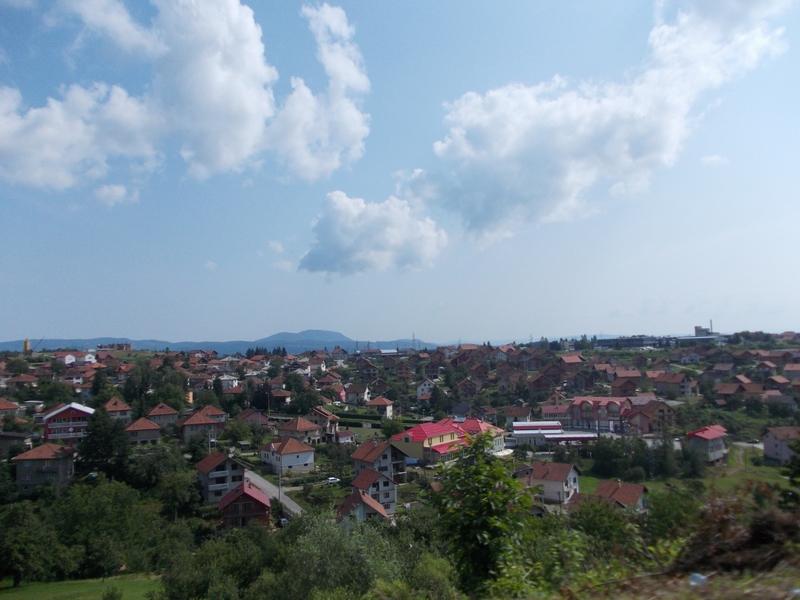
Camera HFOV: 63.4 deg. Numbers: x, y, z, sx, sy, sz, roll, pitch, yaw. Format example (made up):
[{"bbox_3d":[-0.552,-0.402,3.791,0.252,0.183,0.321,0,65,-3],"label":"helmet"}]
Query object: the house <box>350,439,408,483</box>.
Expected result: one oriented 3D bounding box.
[{"bbox_3d":[-5.580,43.850,174.600,11.300,10.700,10.500,3,-5,-37],"label":"house"}]

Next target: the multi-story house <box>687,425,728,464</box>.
[{"bbox_3d":[85.200,40.200,178.000,7.400,8.600,11.800,-4,-5,43],"label":"multi-story house"}]

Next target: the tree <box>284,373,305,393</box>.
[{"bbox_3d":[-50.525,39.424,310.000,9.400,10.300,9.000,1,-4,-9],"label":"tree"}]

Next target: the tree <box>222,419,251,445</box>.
[{"bbox_3d":[-51.291,41.252,203.000,8.784,8.156,8.784,1,-4,-14],"label":"tree"}]

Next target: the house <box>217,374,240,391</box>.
[{"bbox_3d":[-94.020,45.463,355.000,8.700,8.800,8.700,-1,-4,10],"label":"house"}]

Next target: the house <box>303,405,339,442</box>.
[{"bbox_3d":[-24.382,38.523,202.000,8.300,10.800,10.000,-1,-4,11],"label":"house"}]

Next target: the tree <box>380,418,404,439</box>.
[{"bbox_3d":[-2.570,44.080,222.000,7.800,7.200,7.800,0,-4,-1],"label":"tree"}]

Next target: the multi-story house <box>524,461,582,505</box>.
[{"bbox_3d":[39.200,45.710,165.070,10.600,8.400,10.200,-3,-5,38],"label":"multi-story house"}]

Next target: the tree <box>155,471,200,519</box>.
[{"bbox_3d":[-45.121,39.594,132.000,8.800,10.300,8.500,1,-4,-19],"label":"tree"}]

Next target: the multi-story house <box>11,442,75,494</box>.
[{"bbox_3d":[-82.894,39.172,151.000,10.200,11.000,9.600,1,-4,-10],"label":"multi-story house"}]

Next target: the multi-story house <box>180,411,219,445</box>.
[{"bbox_3d":[-60.484,38.371,195.000,9.800,9.500,10.000,2,-4,-25],"label":"multi-story house"}]

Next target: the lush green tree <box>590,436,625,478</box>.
[{"bbox_3d":[53.550,40.647,167.000,8.774,10.839,8.774,-1,-4,18],"label":"lush green tree"}]

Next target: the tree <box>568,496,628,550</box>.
[{"bbox_3d":[23.006,25.904,75.000,6.954,6.259,6.606,-1,-4,17],"label":"tree"}]

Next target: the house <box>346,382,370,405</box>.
[{"bbox_3d":[-20.900,46.400,325.000,10.300,9.200,10.000,-2,-4,20],"label":"house"}]

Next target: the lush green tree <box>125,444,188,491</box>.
[{"bbox_3d":[-57.197,39.345,152.000,15.033,10.805,12.778,1,-4,-21],"label":"lush green tree"}]

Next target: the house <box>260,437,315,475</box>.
[{"bbox_3d":[-29.577,40.732,170.000,9.700,9.000,10.300,3,-5,-40],"label":"house"}]

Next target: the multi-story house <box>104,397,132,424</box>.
[{"bbox_3d":[-107.010,42.580,246.000,8.800,9.900,8.800,3,-5,-32],"label":"multi-story house"}]

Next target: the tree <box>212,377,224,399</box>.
[{"bbox_3d":[-93.960,45.300,335.000,5.800,11.300,5.800,1,-4,-16],"label":"tree"}]

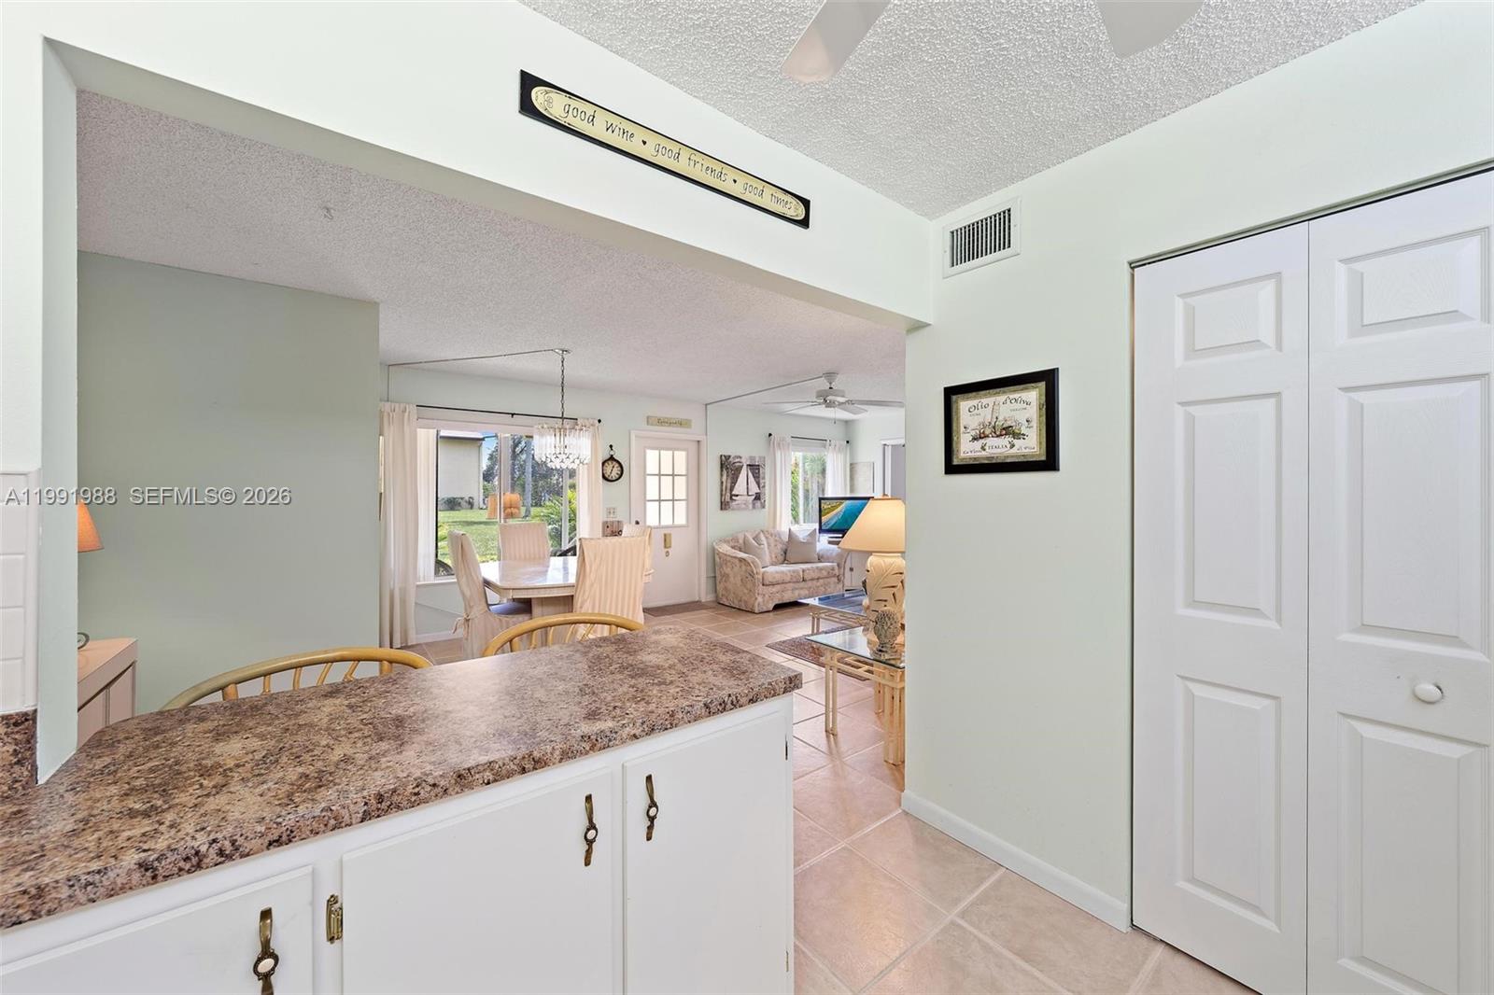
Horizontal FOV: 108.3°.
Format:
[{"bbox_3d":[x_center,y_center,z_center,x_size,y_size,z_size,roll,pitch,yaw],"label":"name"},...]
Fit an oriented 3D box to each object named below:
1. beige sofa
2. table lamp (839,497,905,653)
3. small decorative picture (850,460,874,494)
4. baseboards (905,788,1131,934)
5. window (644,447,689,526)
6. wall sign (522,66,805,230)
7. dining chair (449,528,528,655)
[{"bbox_3d":[0.496,0.881,6.927,1.650,0.880,0.840,0,0,-37],"label":"beige sofa"},{"bbox_3d":[0.758,0.386,2.932,0.520,0.810,0.520,0,0,-37],"label":"table lamp"},{"bbox_3d":[1.705,-0.257,8.050,0.030,0.550,0.440,0,0,-37],"label":"small decorative picture"},{"bbox_3d":[0.913,1.286,1.970,0.015,0.088,0.820,0,0,-37],"label":"baseboards"},{"bbox_3d":[-0.936,-0.117,6.459,0.590,0.930,0.050,0,0,-37],"label":"window"},{"bbox_3d":[-0.153,-0.913,1.486,0.900,0.098,0.020,0,0,-37],"label":"wall sign"},{"bbox_3d":[-1.888,0.792,4.084,0.620,1.070,0.480,0,0,-37],"label":"dining chair"}]

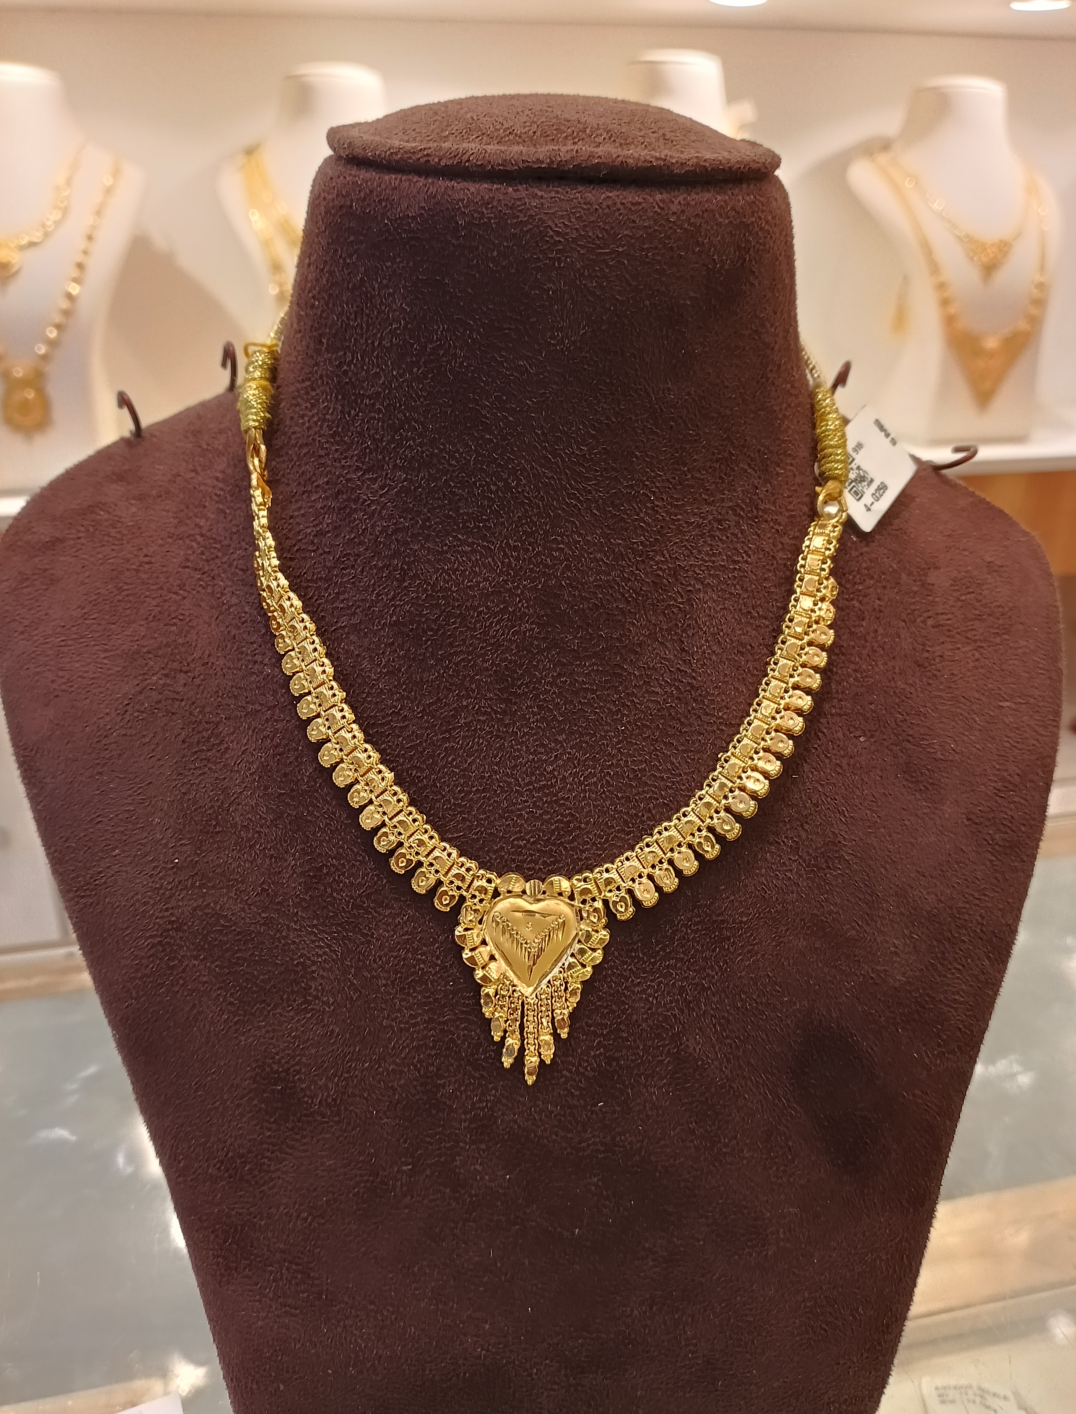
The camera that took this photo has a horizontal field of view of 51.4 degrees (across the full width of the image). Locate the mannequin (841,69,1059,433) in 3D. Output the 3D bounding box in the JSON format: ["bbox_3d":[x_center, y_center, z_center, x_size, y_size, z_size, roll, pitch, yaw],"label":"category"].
[{"bbox_3d":[0.430,-0.457,1.162,0.226,0.350,0.135,-6,24,-12],"label":"mannequin"}]

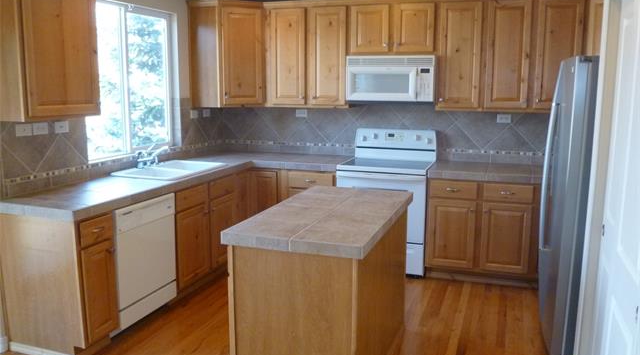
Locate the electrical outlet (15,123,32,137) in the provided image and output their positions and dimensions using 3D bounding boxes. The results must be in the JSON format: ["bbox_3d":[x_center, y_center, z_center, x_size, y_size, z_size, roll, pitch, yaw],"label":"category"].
[{"bbox_3d":[-1.813,-0.290,3.182,0.012,0.072,0.115,4,10,19],"label":"electrical outlet"}]

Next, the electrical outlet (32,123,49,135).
[{"bbox_3d":[-1.755,-0.304,3.267,0.015,0.075,0.117,3,10,19],"label":"electrical outlet"}]

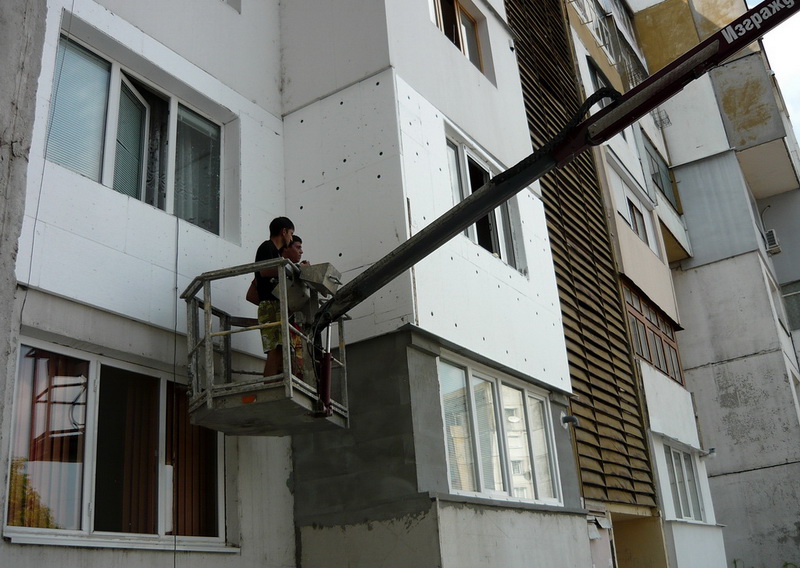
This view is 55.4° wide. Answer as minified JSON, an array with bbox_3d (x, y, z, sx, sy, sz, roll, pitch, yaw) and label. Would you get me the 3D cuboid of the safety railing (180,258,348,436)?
[{"bbox_3d":[-1.112,0.616,6.173,0.935,1.030,1.639,-8,-20,7],"label":"safety railing"}]

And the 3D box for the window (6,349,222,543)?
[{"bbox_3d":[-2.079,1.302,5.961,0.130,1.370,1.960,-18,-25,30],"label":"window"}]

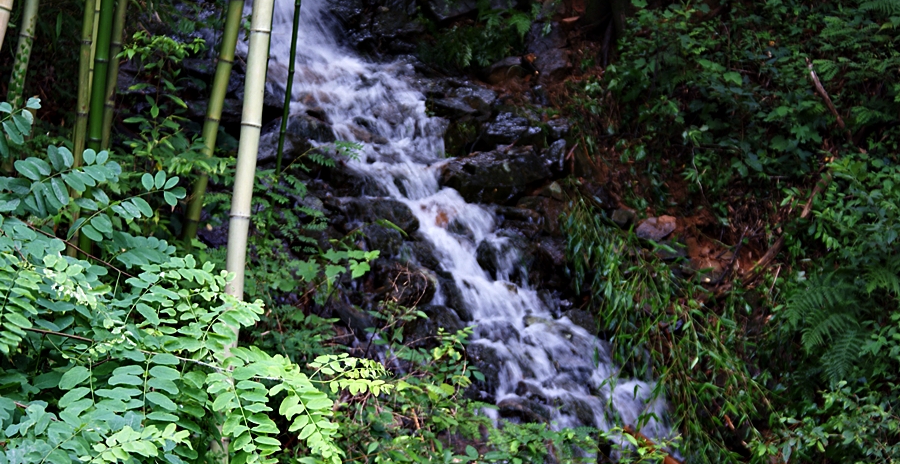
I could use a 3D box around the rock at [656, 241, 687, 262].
[{"bbox_3d":[1.079,0.095,12.800,0.146,0.097,0.124,2,-2,0],"label":"rock"}]

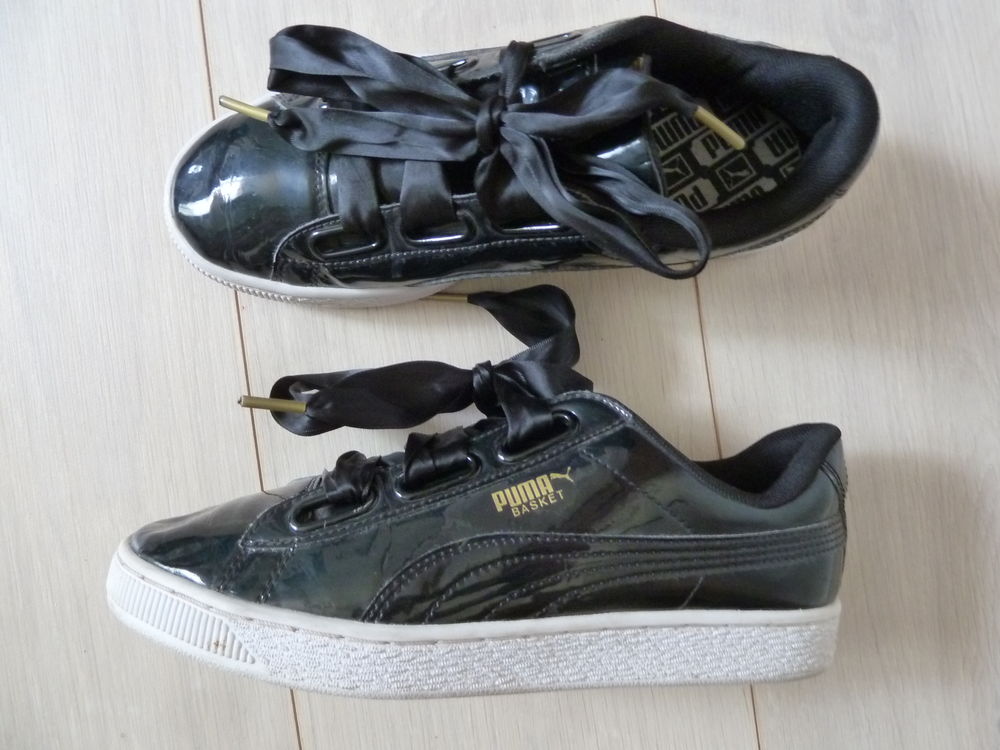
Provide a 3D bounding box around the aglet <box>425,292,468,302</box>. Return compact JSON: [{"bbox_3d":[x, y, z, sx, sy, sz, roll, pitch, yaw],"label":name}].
[{"bbox_3d":[-0.024,-0.033,0.308,0.021,0.004,0.004,0,90,0],"label":"aglet"}]

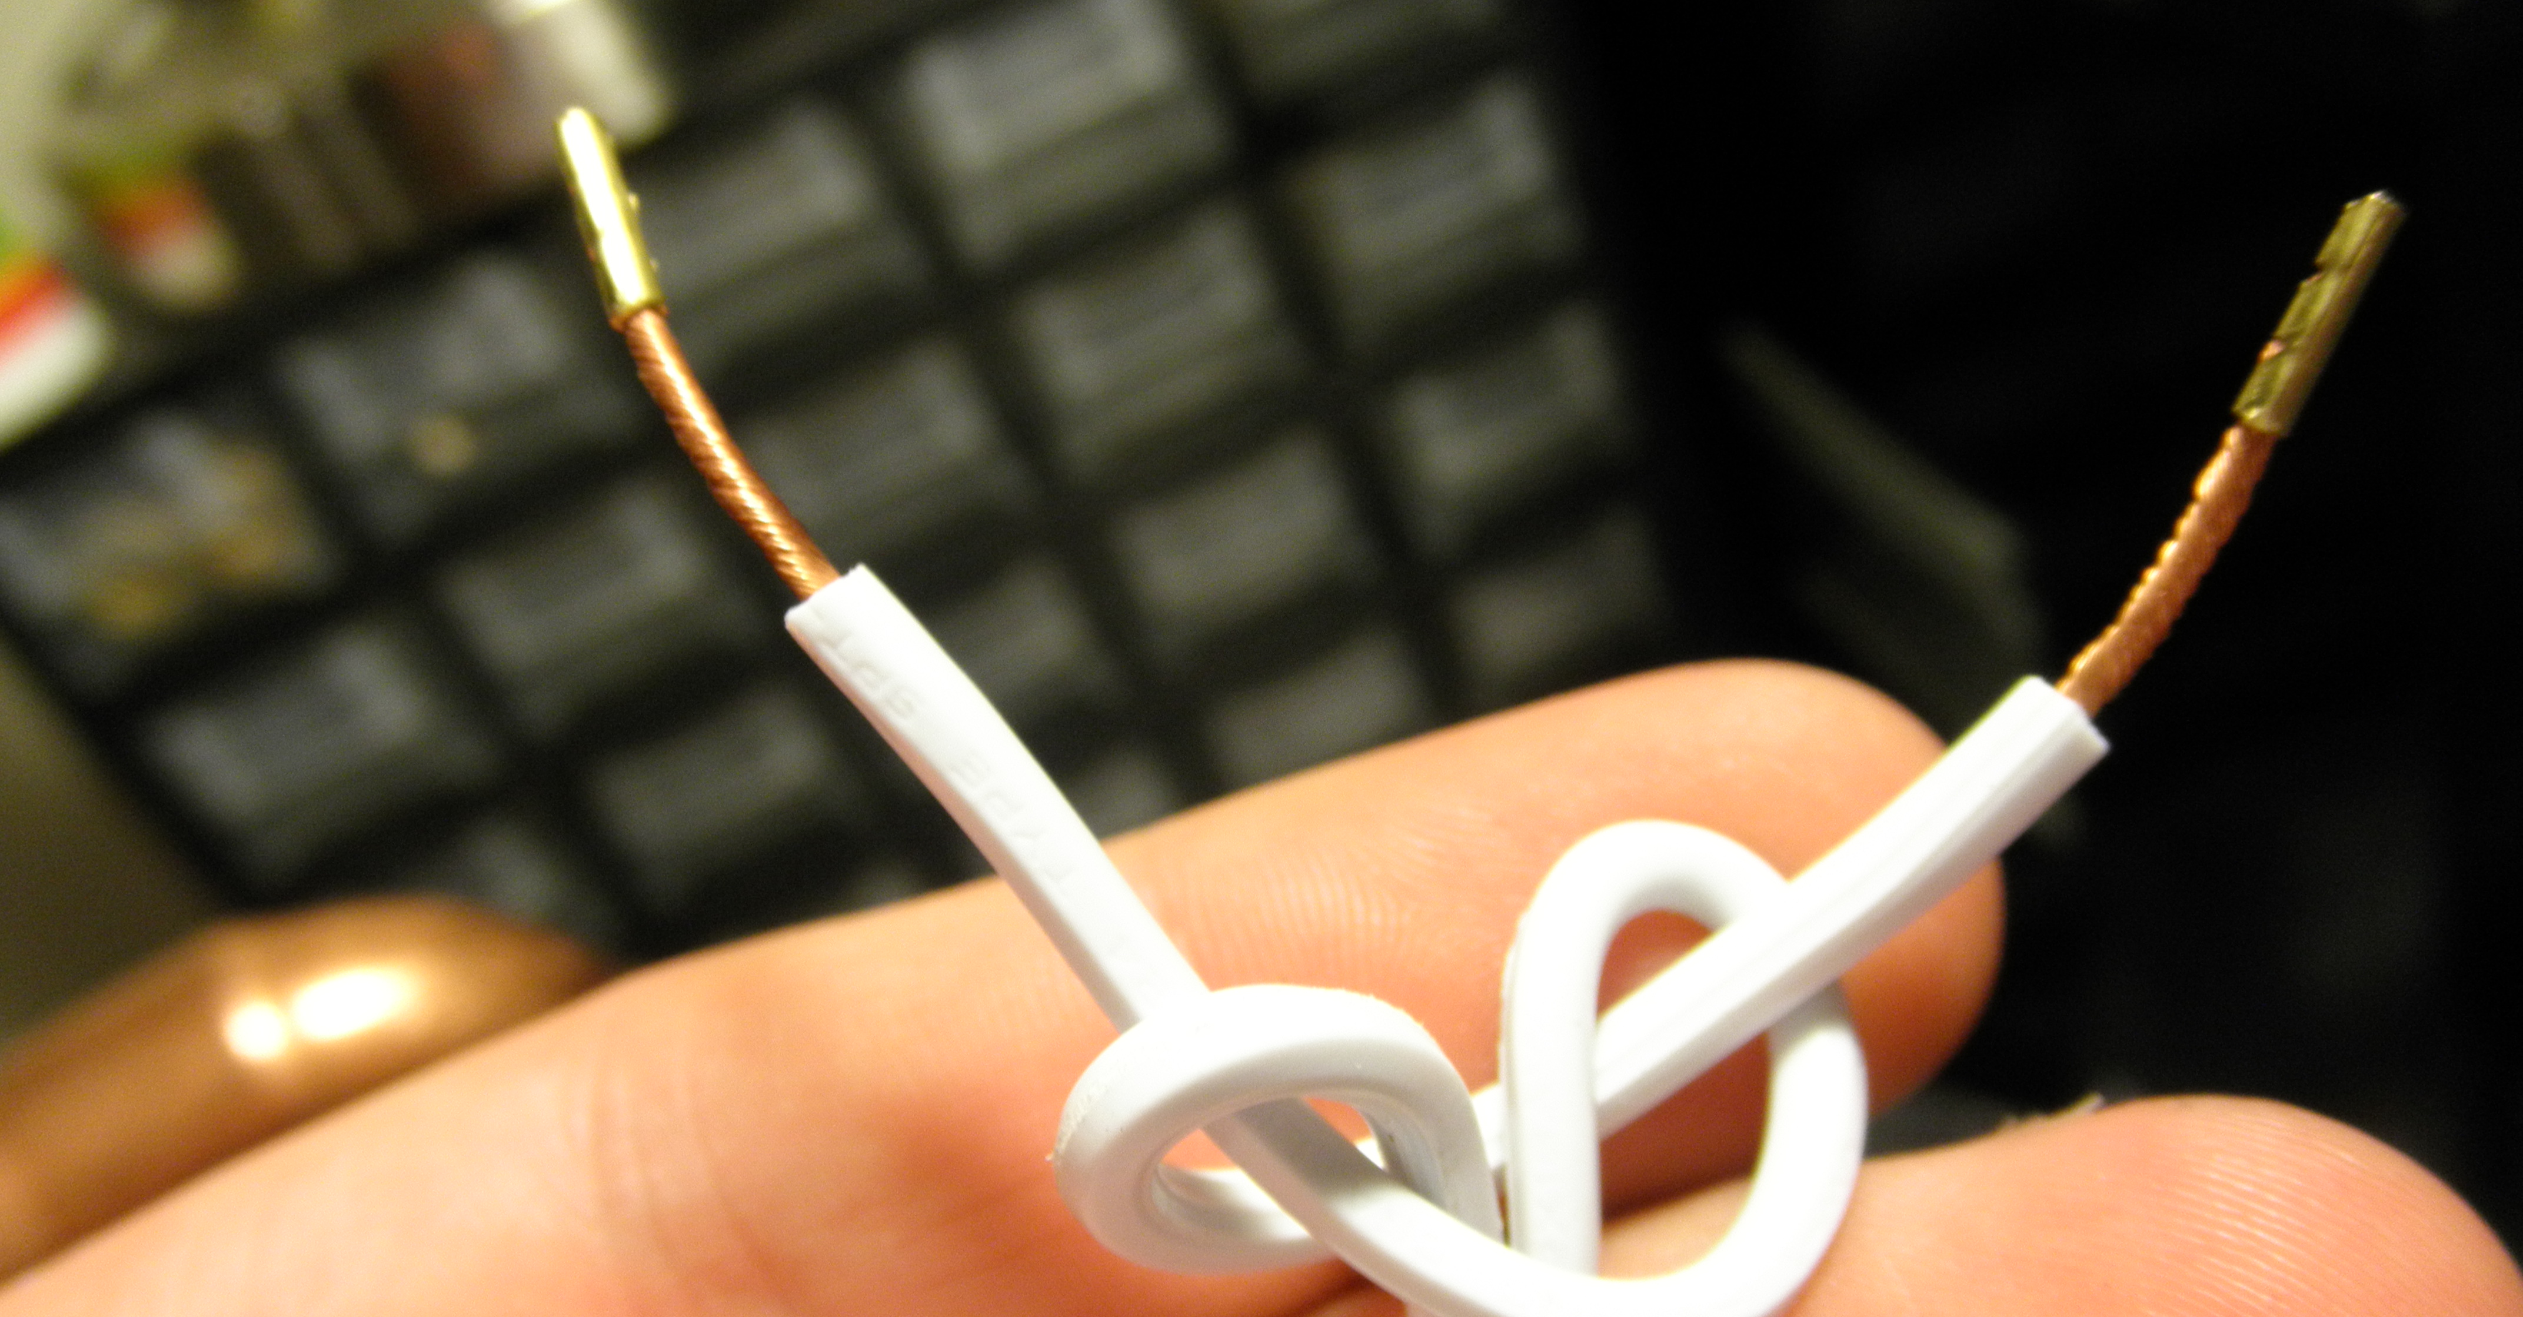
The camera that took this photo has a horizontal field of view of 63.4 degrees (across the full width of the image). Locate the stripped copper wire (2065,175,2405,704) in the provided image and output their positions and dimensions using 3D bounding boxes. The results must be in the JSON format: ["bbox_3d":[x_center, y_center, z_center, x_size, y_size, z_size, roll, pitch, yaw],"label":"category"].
[{"bbox_3d":[0.028,-0.006,0.059,0.002,0.002,0.017,31,90,0],"label":"stripped copper wire"}]

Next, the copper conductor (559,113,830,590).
[{"bbox_3d":[-0.018,-0.009,0.063,0.003,0.002,0.017,-28,84,0],"label":"copper conductor"}]

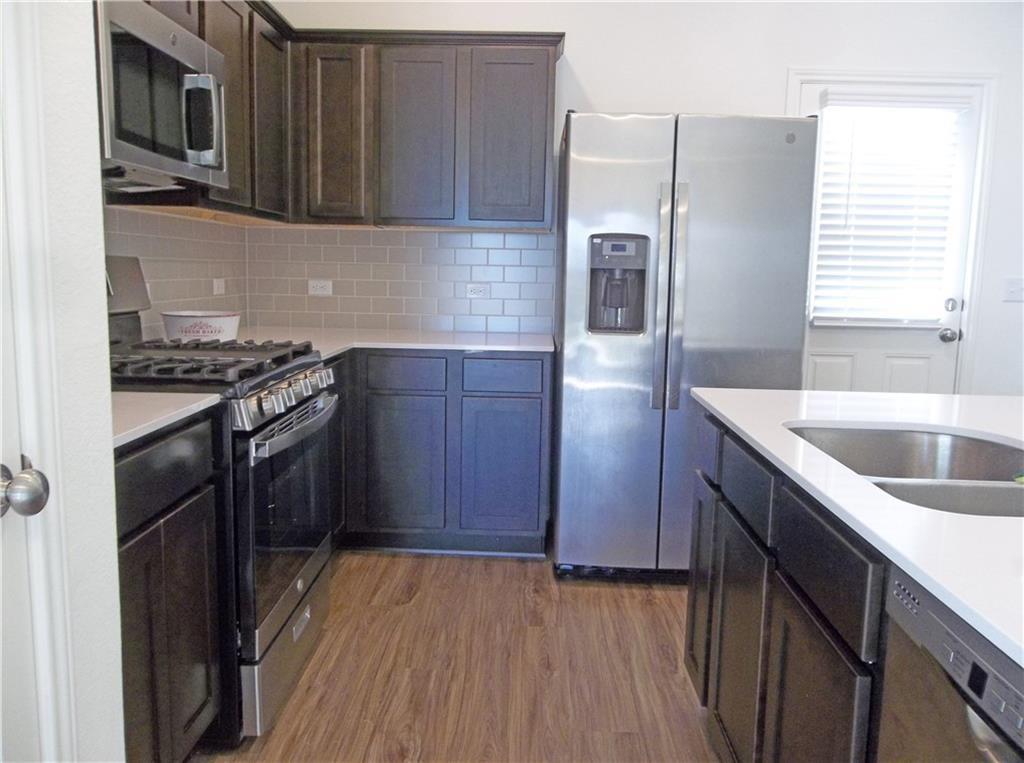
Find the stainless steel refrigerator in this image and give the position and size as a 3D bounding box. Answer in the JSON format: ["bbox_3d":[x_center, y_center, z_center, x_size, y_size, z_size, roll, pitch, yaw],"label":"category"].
[{"bbox_3d":[0.632,-0.124,3.309,0.870,1.765,0.835,1,8,1],"label":"stainless steel refrigerator"}]

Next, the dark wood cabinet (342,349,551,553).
[{"bbox_3d":[-0.256,0.273,3.532,0.837,0.880,0.620,1,8,1],"label":"dark wood cabinet"}]

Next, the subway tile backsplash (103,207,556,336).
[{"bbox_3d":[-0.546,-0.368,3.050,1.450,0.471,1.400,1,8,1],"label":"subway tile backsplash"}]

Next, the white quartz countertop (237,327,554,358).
[{"bbox_3d":[-0.547,-0.146,3.251,1.450,0.036,1.070,1,8,1],"label":"white quartz countertop"}]

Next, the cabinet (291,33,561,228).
[{"bbox_3d":[-0.371,-1.061,3.476,1.167,0.790,0.345,1,8,1],"label":"cabinet"}]

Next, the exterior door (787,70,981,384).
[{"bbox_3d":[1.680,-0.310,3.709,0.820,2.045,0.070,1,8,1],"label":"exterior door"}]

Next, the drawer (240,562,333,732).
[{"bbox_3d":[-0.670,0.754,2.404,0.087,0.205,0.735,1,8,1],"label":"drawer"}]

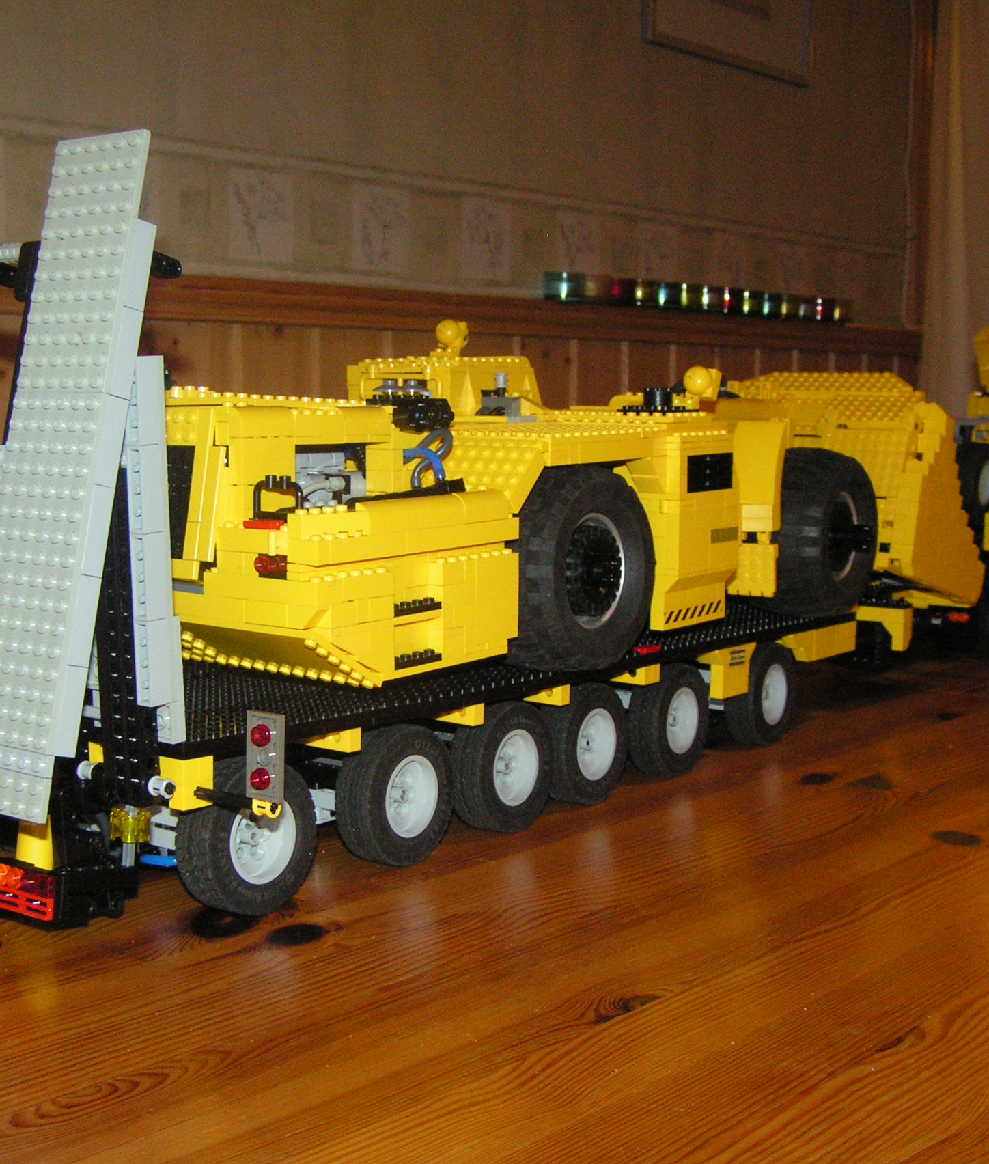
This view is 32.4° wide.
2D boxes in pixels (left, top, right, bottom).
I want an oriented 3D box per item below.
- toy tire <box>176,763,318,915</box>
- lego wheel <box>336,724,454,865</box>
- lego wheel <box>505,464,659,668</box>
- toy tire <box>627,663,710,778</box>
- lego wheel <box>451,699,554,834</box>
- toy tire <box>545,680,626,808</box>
[{"bbox_3d":[-0.099,0.101,0.681,0.020,0.062,0.062,4,7,36],"label":"toy tire"},{"bbox_3d":[-0.043,0.094,0.756,0.020,0.062,0.062,4,7,36],"label":"lego wheel"},{"bbox_3d":[0.037,-0.006,0.833,0.044,0.099,0.099,4,7,36],"label":"lego wheel"},{"bbox_3d":[0.097,0.076,0.947,0.020,0.062,0.062,4,7,36],"label":"toy tire"},{"bbox_3d":[0.003,0.088,0.819,0.020,0.062,0.062,4,7,36],"label":"lego wheel"},{"bbox_3d":[0.045,0.083,0.876,0.020,0.062,0.062,4,7,36],"label":"toy tire"}]

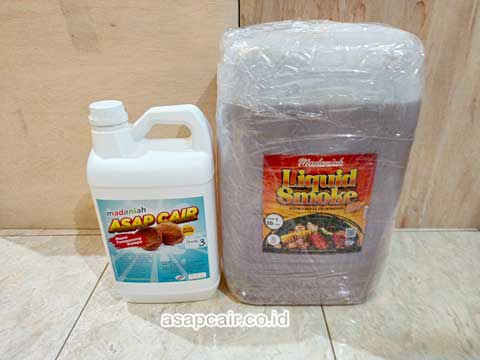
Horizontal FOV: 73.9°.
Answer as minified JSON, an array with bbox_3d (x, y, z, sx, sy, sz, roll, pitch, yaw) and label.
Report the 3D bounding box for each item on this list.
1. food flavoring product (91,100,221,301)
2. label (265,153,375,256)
[{"bbox_3d":[-0.131,0.035,0.543,0.184,0.337,0.131,-2,26,-1],"label":"food flavoring product"},{"bbox_3d":[0.110,0.040,0.466,0.152,0.163,0.010,0,26,1],"label":"label"}]

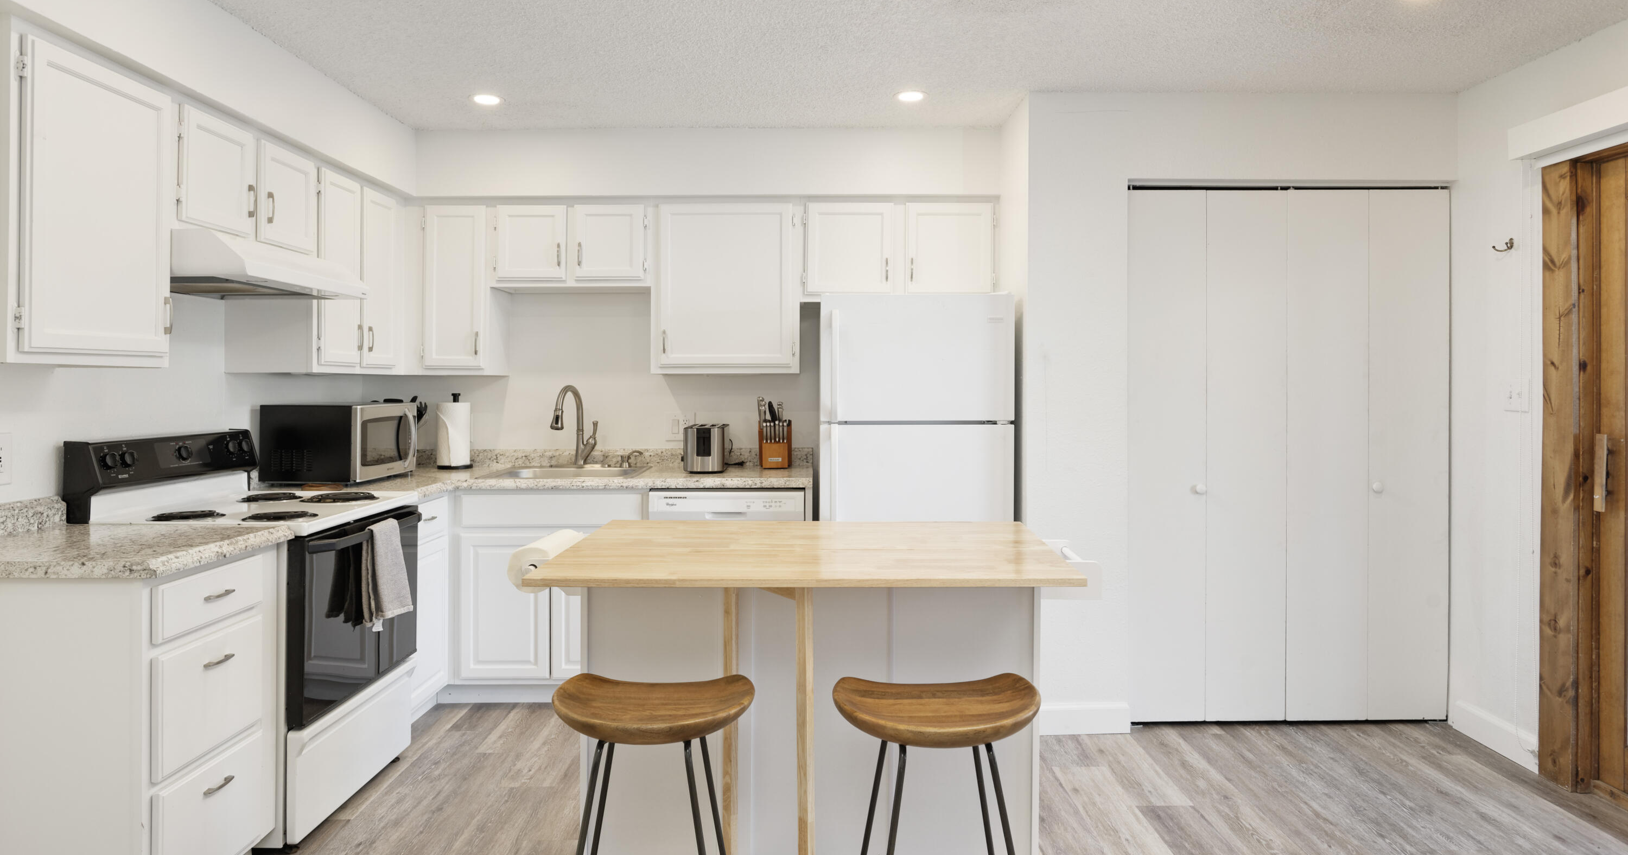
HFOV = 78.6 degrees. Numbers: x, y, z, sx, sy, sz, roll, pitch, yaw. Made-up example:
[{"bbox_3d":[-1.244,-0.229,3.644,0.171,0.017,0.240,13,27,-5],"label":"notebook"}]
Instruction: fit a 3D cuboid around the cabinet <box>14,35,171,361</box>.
[{"bbox_3d":[-1.919,-0.536,2.470,0.305,0.735,0.540,0,1,0],"label":"cabinet"}]

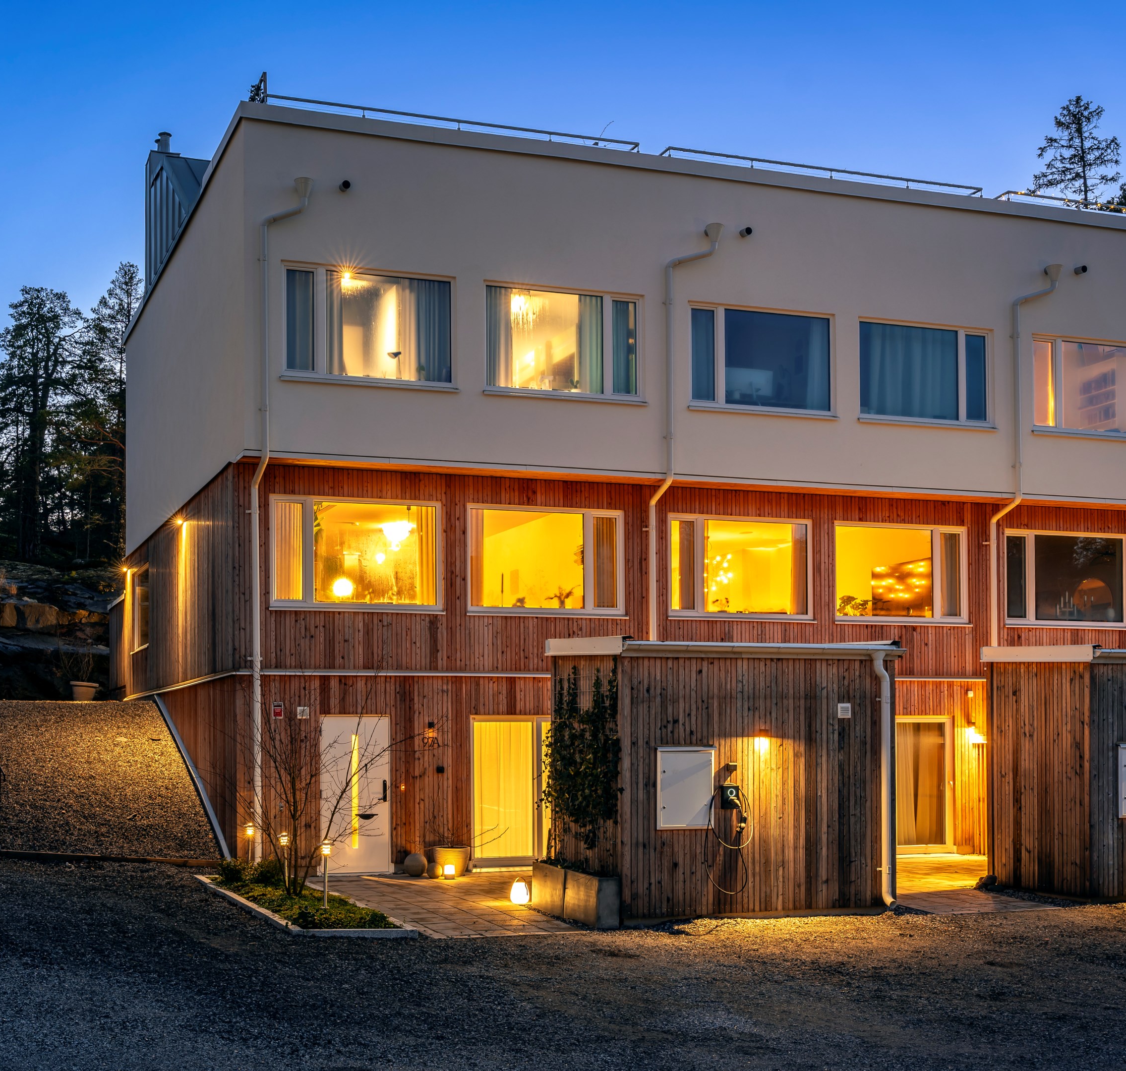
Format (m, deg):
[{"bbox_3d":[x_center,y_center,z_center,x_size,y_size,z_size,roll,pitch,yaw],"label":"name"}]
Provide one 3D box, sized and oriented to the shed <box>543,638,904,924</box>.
[{"bbox_3d":[1.773,2.548,16.117,3.300,2.800,2.100,0,-3,-20],"label":"shed"}]

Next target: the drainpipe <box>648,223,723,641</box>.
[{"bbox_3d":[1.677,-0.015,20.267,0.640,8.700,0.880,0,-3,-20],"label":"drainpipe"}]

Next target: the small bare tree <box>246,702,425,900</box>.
[{"bbox_3d":[-2.573,3.031,16.300,2.000,2.100,1.800,0,-3,-20],"label":"small bare tree"}]

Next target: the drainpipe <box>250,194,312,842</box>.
[{"bbox_3d":[-3.635,-0.210,18.505,0.640,8.700,0.880,0,-3,-20],"label":"drainpipe"}]

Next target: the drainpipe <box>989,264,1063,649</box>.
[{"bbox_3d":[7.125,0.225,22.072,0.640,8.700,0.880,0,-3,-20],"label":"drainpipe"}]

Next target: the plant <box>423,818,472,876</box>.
[{"bbox_3d":[-1.529,4.167,19.000,0.620,0.780,0.580,-1,-3,0],"label":"plant"}]

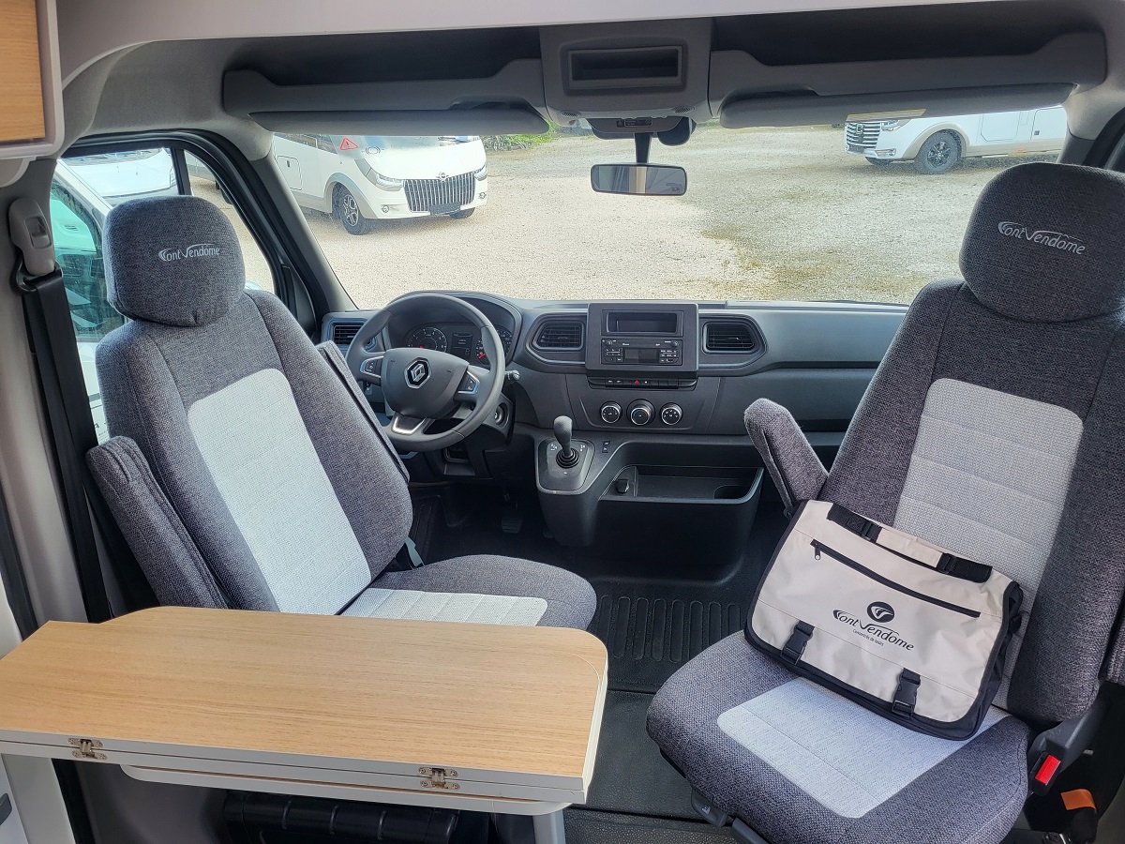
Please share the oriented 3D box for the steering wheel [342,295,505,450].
[{"bbox_3d":[-0.320,-0.113,1.988,0.385,0.380,0.110,1,-9,9],"label":"steering wheel"}]

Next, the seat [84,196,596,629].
[{"bbox_3d":[-0.345,0.197,1.546,0.810,1.170,0.610,6,23,19],"label":"seat"}]

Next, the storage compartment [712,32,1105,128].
[{"bbox_3d":[0.578,-0.604,1.495,0.605,0.130,0.260,1,22,9],"label":"storage compartment"}]

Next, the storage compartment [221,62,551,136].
[{"bbox_3d":[-0.306,-0.624,1.629,0.595,0.130,0.260,1,22,9],"label":"storage compartment"}]

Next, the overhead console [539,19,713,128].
[{"bbox_3d":[0.117,-0.635,1.546,0.295,0.185,0.240,1,22,9],"label":"overhead console"}]

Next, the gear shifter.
[{"bbox_3d":[0.006,0.039,2.077,0.062,0.150,0.090,1,22,9],"label":"gear shifter"}]

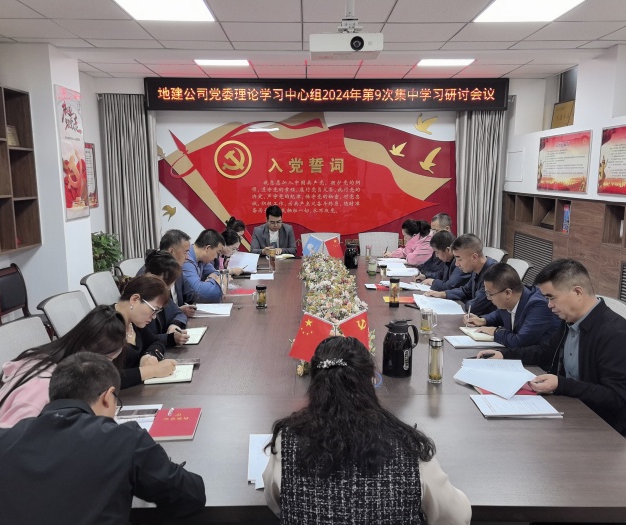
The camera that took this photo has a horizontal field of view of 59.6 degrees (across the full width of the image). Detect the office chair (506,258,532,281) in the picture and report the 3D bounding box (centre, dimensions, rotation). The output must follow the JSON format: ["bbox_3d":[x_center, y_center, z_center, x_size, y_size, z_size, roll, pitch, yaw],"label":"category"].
[{"bbox_3d":[1.399,0.465,4.501,0.600,0.970,0.600,0,10,-1],"label":"office chair"}]

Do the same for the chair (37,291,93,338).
[{"bbox_3d":[-1.202,0.683,3.221,0.620,0.990,0.580,0,9,-1],"label":"chair"}]

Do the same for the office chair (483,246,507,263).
[{"bbox_3d":[1.421,0.360,5.150,0.620,0.990,0.580,0,9,-1],"label":"office chair"}]

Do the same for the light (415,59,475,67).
[{"bbox_3d":[1.435,-2.139,5.752,0.600,0.060,0.580,0,9,-1],"label":"light"}]

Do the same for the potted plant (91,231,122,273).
[{"bbox_3d":[-2.405,0.154,6.182,0.580,1.015,0.580,0,9,-1],"label":"potted plant"}]

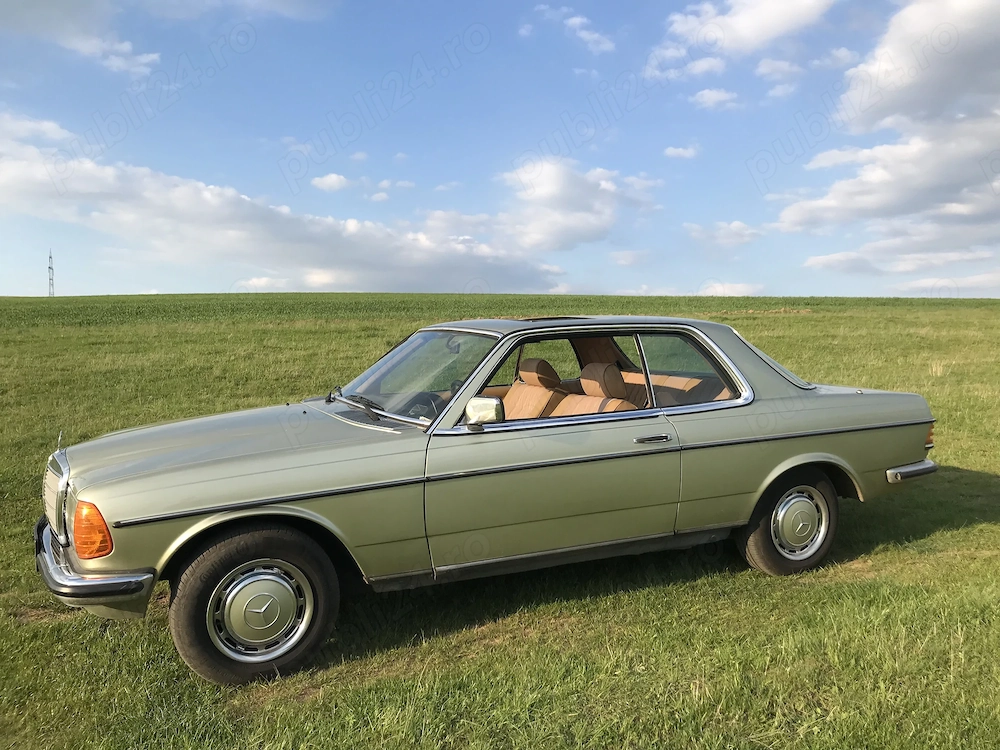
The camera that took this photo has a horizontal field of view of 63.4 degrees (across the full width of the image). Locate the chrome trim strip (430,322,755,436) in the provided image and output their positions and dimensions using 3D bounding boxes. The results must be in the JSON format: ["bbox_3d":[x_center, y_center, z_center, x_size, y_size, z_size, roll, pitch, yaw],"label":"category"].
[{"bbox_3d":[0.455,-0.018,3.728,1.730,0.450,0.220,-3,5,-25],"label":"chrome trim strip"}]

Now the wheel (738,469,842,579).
[{"bbox_3d":[1.529,0.764,4.255,0.620,0.620,0.195,-3,5,-25],"label":"wheel"}]

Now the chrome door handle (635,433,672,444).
[{"bbox_3d":[0.696,0.291,3.653,0.200,0.036,0.036,-3,5,-25],"label":"chrome door handle"}]

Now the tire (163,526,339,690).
[{"bbox_3d":[-0.925,0.886,3.111,0.620,0.620,0.195,-2,4,-19],"label":"tire"}]

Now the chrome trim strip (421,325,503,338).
[{"bbox_3d":[-0.248,-0.230,4.173,0.075,0.050,1.180,-3,5,-25],"label":"chrome trim strip"}]

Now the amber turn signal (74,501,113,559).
[{"bbox_3d":[-1.398,0.529,2.774,0.125,0.195,0.095,-3,5,-25],"label":"amber turn signal"}]

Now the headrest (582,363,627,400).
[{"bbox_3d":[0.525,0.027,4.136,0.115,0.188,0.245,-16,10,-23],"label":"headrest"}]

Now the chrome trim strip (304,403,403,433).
[{"bbox_3d":[-0.783,0.186,3.954,0.140,0.045,1.450,-3,5,-25],"label":"chrome trim strip"}]

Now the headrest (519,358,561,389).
[{"bbox_3d":[0.228,-0.011,4.803,0.135,0.175,0.260,-3,5,-25],"label":"headrest"}]

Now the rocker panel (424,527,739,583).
[{"bbox_3d":[0.422,0.807,3.660,1.560,0.095,0.090,-3,5,-25],"label":"rocker panel"}]

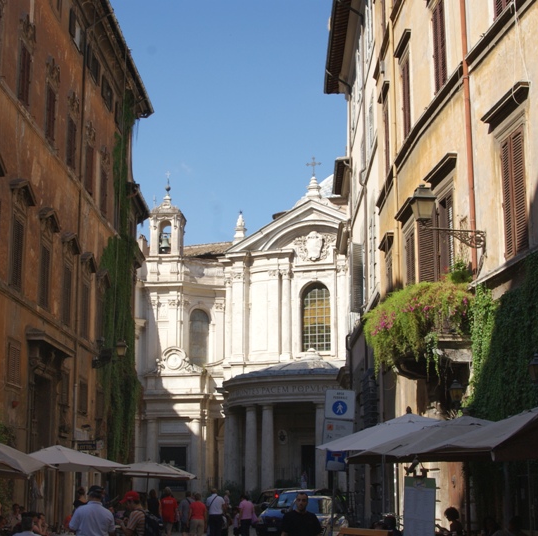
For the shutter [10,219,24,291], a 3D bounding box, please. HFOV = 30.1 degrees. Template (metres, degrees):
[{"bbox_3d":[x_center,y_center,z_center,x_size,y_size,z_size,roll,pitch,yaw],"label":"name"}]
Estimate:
[{"bbox_3d":[-7.730,-0.456,30.938,0.080,2.028,1.006,-1,-12,2],"label":"shutter"}]

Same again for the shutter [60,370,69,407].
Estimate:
[{"bbox_3d":[-7.466,4.492,36.951,0.080,1.142,1.057,-1,-12,2],"label":"shutter"}]

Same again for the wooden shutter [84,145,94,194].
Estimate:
[{"bbox_3d":[-7.459,-4.058,41.660,0.060,1.915,1.237,-1,-13,3],"label":"wooden shutter"}]

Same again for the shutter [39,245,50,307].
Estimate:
[{"bbox_3d":[-7.749,0.307,34.618,0.060,2.005,1.157,-1,-13,3],"label":"shutter"}]

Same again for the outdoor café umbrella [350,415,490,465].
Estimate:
[{"bbox_3d":[2.894,3.507,14.380,3.000,2.800,3.000,2,-13,-7],"label":"outdoor café umbrella"}]

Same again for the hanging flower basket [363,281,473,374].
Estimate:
[{"bbox_3d":[3.100,1.366,21.362,1.250,1.500,4.000,1,-13,-5],"label":"hanging flower basket"}]

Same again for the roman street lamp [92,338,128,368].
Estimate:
[{"bbox_3d":[-6.636,3.580,42.009,1.400,1.221,0.440,-1,-12,2],"label":"roman street lamp"}]

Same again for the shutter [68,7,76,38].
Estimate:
[{"bbox_3d":[-7.554,-9.407,38.564,0.080,0.888,0.595,-2,-12,8],"label":"shutter"}]

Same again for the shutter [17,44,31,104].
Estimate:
[{"bbox_3d":[-7.917,-6.262,32.608,0.060,1.831,1.136,-1,-13,3],"label":"shutter"}]

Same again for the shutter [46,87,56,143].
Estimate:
[{"bbox_3d":[-7.763,-5.438,35.633,0.060,1.868,1.110,-1,-13,3],"label":"shutter"}]

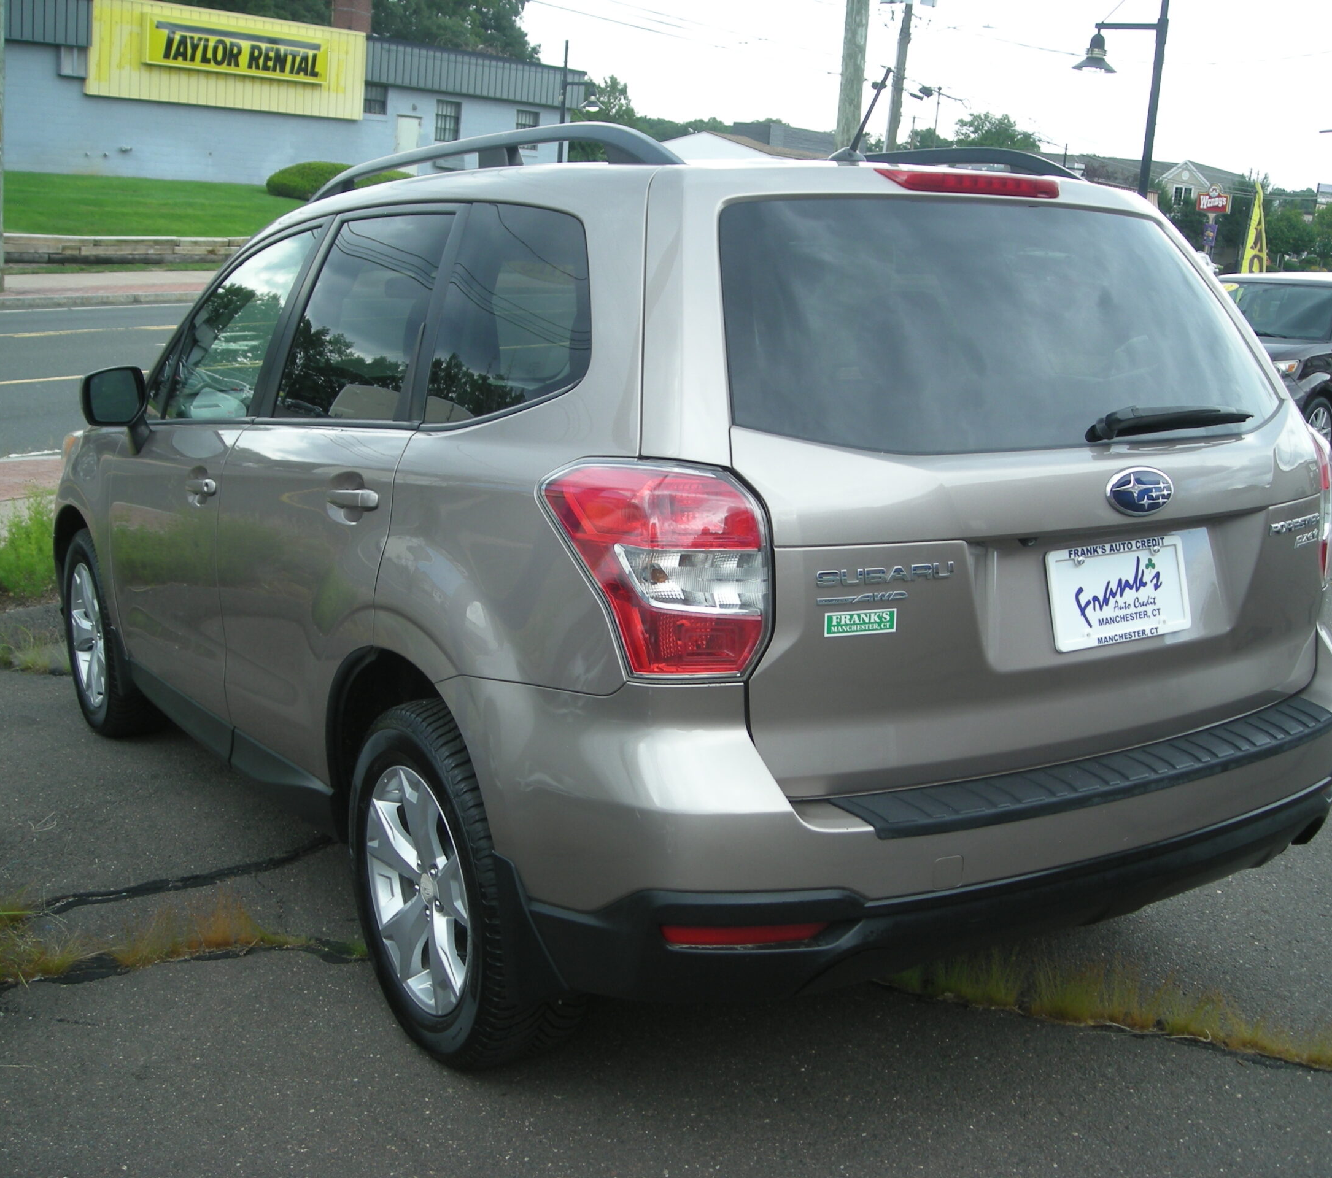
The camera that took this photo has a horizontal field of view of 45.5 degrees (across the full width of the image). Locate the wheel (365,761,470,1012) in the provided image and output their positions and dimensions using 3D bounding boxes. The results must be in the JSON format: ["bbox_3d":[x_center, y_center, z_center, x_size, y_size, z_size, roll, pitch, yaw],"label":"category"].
[{"bbox_3d":[-0.394,0.553,3.006,0.180,0.468,0.468,-7,13,-32],"label":"wheel"}]

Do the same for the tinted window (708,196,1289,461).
[{"bbox_3d":[0.597,-0.449,2.706,1.270,0.490,0.070,-7,-19,-32],"label":"tinted window"}]

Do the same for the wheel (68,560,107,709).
[{"bbox_3d":[-1.806,0.145,5.199,0.180,0.468,0.468,-7,13,-32],"label":"wheel"}]

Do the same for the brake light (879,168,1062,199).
[{"bbox_3d":[0.524,-0.707,2.772,0.430,0.046,0.060,-7,13,-32],"label":"brake light"}]

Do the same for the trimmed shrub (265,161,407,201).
[{"bbox_3d":[-8.551,-10.758,42.000,3.400,1.150,4.200,11,13,34],"label":"trimmed shrub"}]

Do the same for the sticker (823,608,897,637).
[{"bbox_3d":[0.286,0.051,2.327,0.122,0.036,0.004,-5,10,-22],"label":"sticker"}]

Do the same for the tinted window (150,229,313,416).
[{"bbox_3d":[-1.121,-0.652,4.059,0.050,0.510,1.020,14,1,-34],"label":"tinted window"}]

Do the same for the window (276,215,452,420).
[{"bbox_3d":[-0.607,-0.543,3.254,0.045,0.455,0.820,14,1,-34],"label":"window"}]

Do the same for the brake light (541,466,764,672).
[{"bbox_3d":[-0.018,-0.033,2.356,0.250,0.335,0.340,-7,13,-32],"label":"brake light"}]

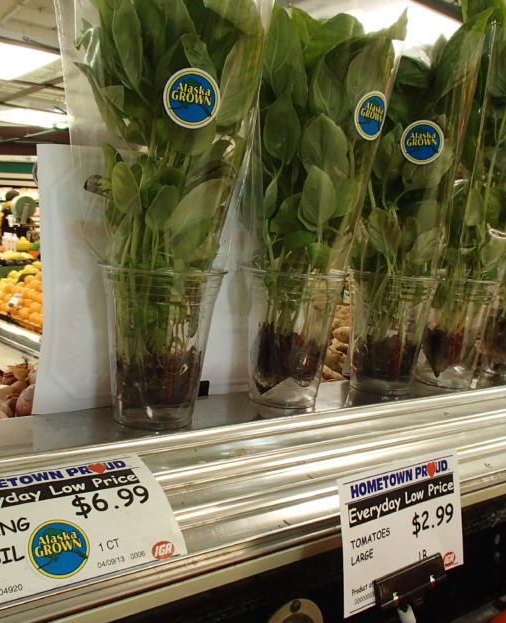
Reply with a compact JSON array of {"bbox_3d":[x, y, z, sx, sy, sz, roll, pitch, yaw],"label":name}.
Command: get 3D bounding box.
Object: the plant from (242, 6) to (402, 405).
[{"bbox_3d":[0.064,-0.089,0.607,0.130,0.345,0.130,3,5,0],"label":"plant"}]

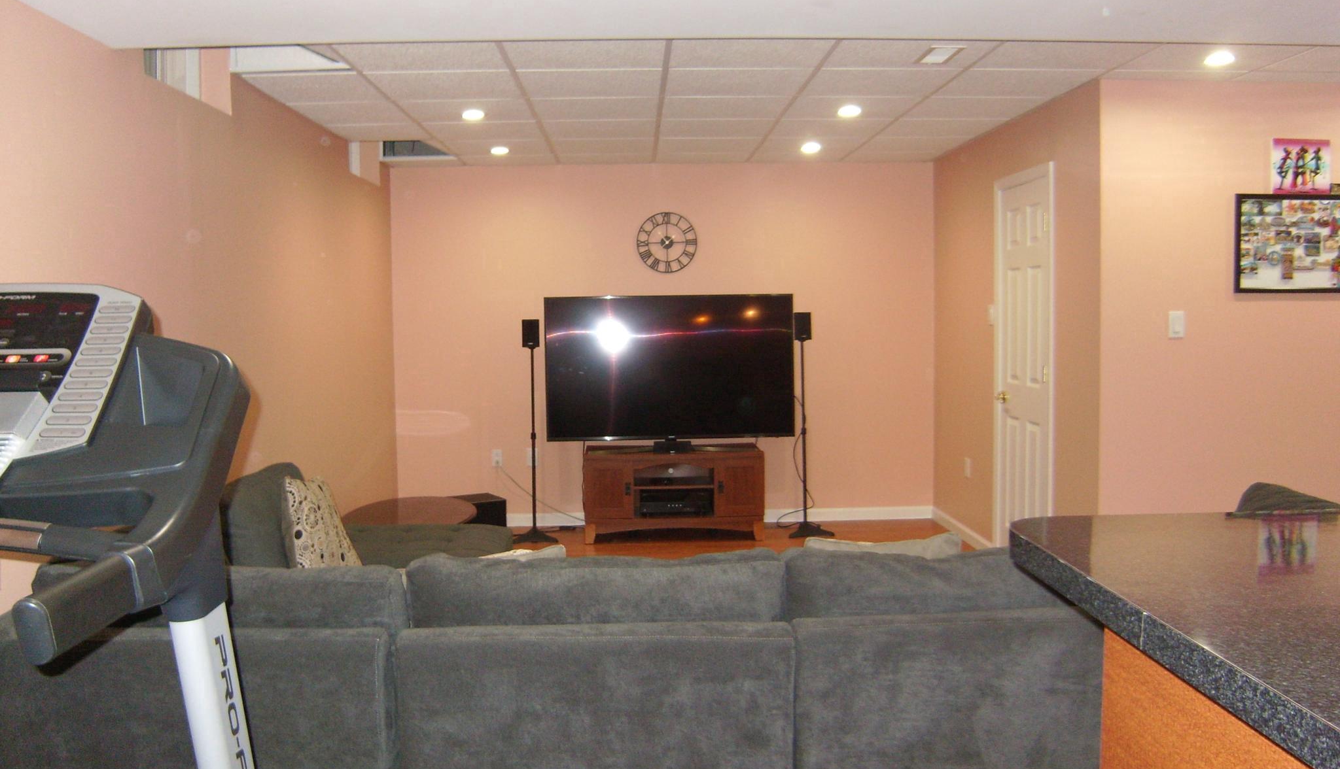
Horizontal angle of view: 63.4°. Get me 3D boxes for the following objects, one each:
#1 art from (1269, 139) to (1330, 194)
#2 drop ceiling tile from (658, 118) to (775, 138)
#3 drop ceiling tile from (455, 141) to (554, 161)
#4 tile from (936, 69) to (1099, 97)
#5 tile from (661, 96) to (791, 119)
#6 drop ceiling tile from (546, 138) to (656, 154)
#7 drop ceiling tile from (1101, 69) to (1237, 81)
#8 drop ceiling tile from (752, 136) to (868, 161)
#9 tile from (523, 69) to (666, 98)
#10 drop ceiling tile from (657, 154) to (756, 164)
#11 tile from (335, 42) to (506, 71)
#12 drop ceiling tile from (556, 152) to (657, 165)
[{"bbox_3d":[2.680,-0.927,4.605,0.240,0.235,0.025,-1,4,-2],"label":"art"},{"bbox_3d":[0.239,-1.373,5.813,0.600,0.020,0.598,-1,4,-2],"label":"drop ceiling tile"},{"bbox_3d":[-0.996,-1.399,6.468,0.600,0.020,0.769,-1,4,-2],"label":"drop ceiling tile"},{"bbox_3d":[1.470,-1.294,4.652,0.605,0.020,0.605,-1,4,-2],"label":"tile"},{"bbox_3d":[0.258,-1.334,5.213,0.605,0.020,0.605,-1,4,-2],"label":"tile"},{"bbox_3d":[-0.388,-1.413,6.410,0.605,0.020,0.605,-1,4,-2],"label":"drop ceiling tile"},{"bbox_3d":[2.073,-1.284,4.468,0.600,0.020,0.166,-1,4,-2],"label":"drop ceiling tile"},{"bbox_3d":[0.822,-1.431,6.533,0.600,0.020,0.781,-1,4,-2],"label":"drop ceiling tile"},{"bbox_3d":[-0.325,-1.273,4.588,0.600,0.020,0.600,-1,4,-2],"label":"tile"},{"bbox_3d":[0.201,-1.464,6.982,0.605,0.020,0.500,-1,4,-2],"label":"drop ceiling tile"},{"bbox_3d":[-0.911,-1.222,3.979,0.600,0.020,0.600,-1,4,-2],"label":"tile"},{"bbox_3d":[-0.398,-1.426,6.838,0.600,0.020,0.375,-1,4,-2],"label":"drop ceiling tile"}]

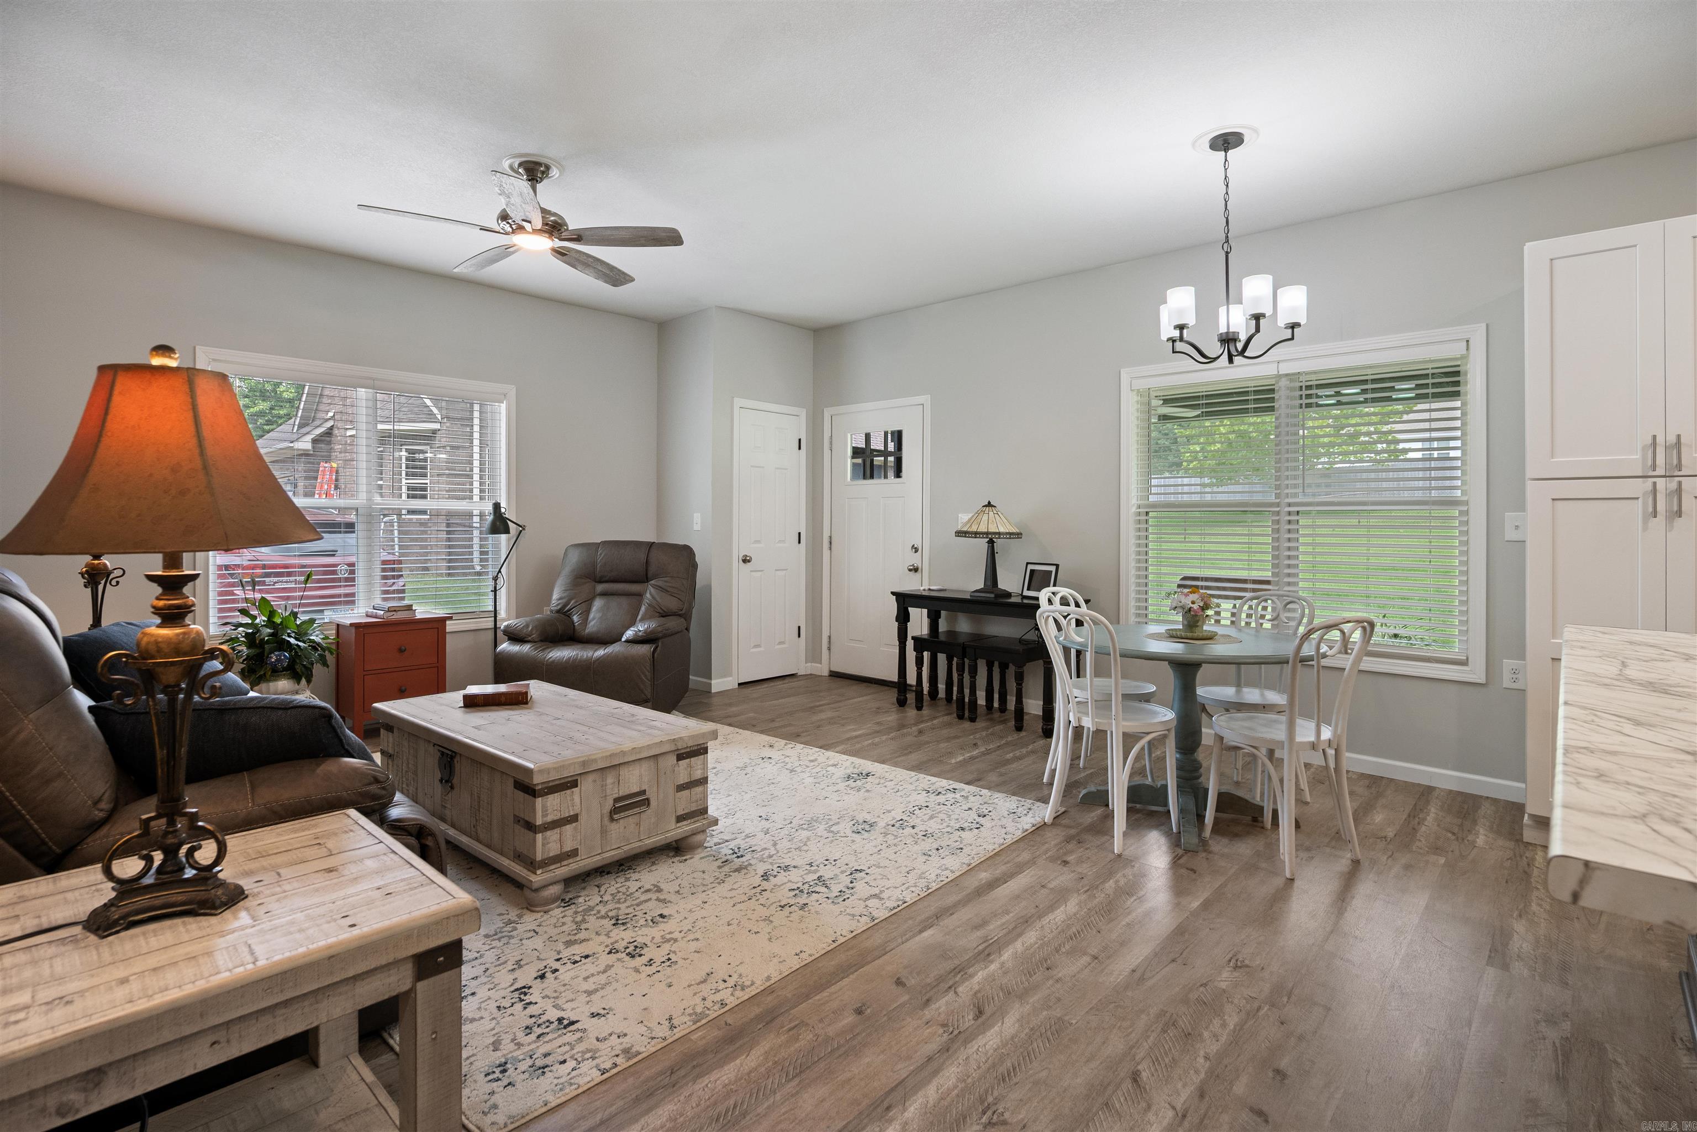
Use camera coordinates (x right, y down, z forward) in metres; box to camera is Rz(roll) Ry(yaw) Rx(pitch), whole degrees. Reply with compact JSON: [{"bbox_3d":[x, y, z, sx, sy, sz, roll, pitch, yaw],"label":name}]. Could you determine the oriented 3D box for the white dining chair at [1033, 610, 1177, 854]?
[{"bbox_3d":[1.071,0.615,3.063,0.480,0.915,0.420,-2,4,-32],"label":"white dining chair"}]

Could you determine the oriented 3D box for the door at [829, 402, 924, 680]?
[{"bbox_3d":[0.201,-0.156,5.744,0.900,2.050,0.060,2,4,41],"label":"door"}]

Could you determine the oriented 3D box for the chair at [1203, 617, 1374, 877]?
[{"bbox_3d":[1.615,0.628,2.837,0.410,0.890,0.460,-1,3,-26],"label":"chair"}]

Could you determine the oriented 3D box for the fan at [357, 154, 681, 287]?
[{"bbox_3d":[-1.312,-1.505,3.168,1.280,0.360,1.280,2,4,42],"label":"fan"}]

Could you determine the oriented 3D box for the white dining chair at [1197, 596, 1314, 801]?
[{"bbox_3d":[1.812,0.589,3.399,0.480,0.915,0.420,-2,4,-34],"label":"white dining chair"}]

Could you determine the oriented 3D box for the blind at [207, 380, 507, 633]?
[{"bbox_3d":[-2.790,-0.362,4.451,0.080,1.410,1.500,2,4,41],"label":"blind"}]

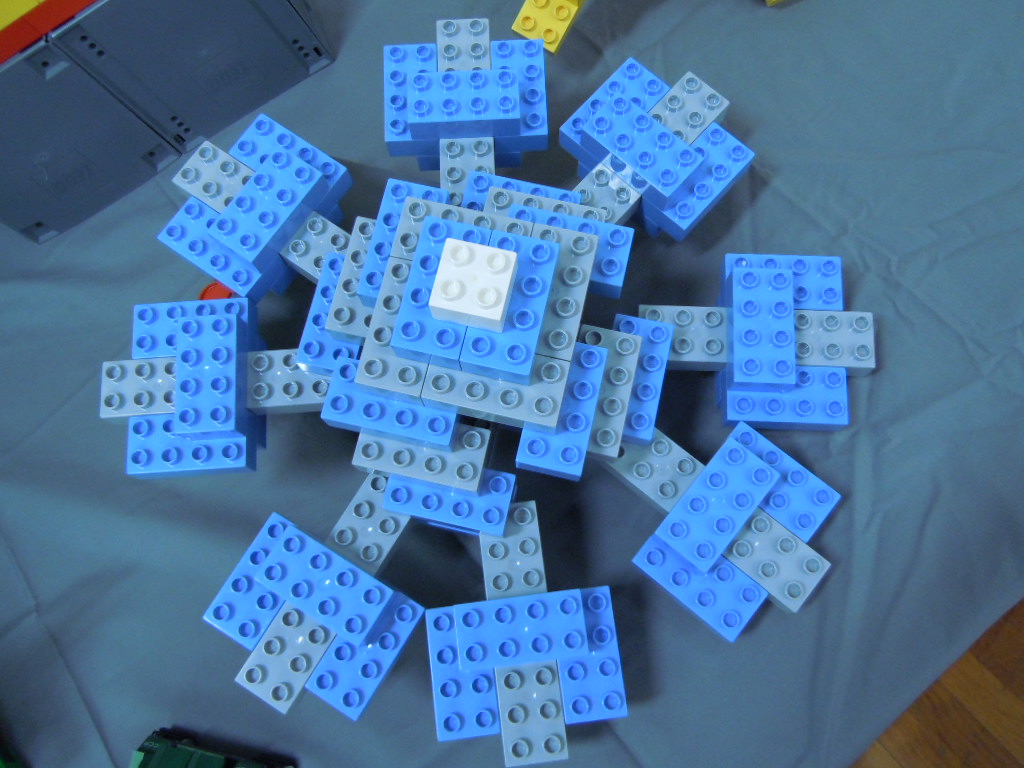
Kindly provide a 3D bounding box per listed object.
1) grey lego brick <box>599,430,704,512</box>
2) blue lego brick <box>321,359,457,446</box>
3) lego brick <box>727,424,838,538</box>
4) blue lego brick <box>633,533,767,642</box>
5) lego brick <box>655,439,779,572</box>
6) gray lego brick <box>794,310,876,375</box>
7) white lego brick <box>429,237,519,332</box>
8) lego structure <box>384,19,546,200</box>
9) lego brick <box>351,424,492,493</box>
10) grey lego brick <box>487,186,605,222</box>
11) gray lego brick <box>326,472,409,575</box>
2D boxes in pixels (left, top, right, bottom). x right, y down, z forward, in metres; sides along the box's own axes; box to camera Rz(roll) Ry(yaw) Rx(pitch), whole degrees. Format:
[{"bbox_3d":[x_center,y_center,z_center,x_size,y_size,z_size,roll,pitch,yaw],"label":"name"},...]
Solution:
[{"bbox_3d":[0.081,0.048,0.481,0.064,0.023,0.032,39,80,10],"label":"grey lego brick"},{"bbox_3d":[-0.056,0.010,0.431,0.064,0.023,0.032,12,76,4],"label":"blue lego brick"},{"bbox_3d":[0.138,0.053,0.477,0.064,0.022,0.032,38,80,10],"label":"lego brick"},{"bbox_3d":[0.098,0.102,0.466,0.064,0.022,0.032,38,80,10],"label":"blue lego brick"},{"bbox_3d":[0.105,0.063,0.457,0.032,0.023,0.064,39,80,10],"label":"lego brick"},{"bbox_3d":[0.166,-0.023,0.492,0.064,0.024,0.032,2,76,2],"label":"gray lego brick"},{"bbox_3d":[-0.016,-0.043,0.388,0.032,0.022,0.032,12,76,5],"label":"white lego brick"},{"bbox_3d":[-0.026,-0.158,0.531,0.096,0.062,0.128,-3,76,1],"label":"lego structure"},{"bbox_3d":[-0.044,0.033,0.449,0.064,0.023,0.032,12,76,5],"label":"lego brick"},{"bbox_3d":[0.016,-0.081,0.476,0.064,0.023,0.032,12,76,5],"label":"grey lego brick"},{"bbox_3d":[-0.076,0.080,0.473,0.032,0.023,0.064,30,78,8],"label":"gray lego brick"}]

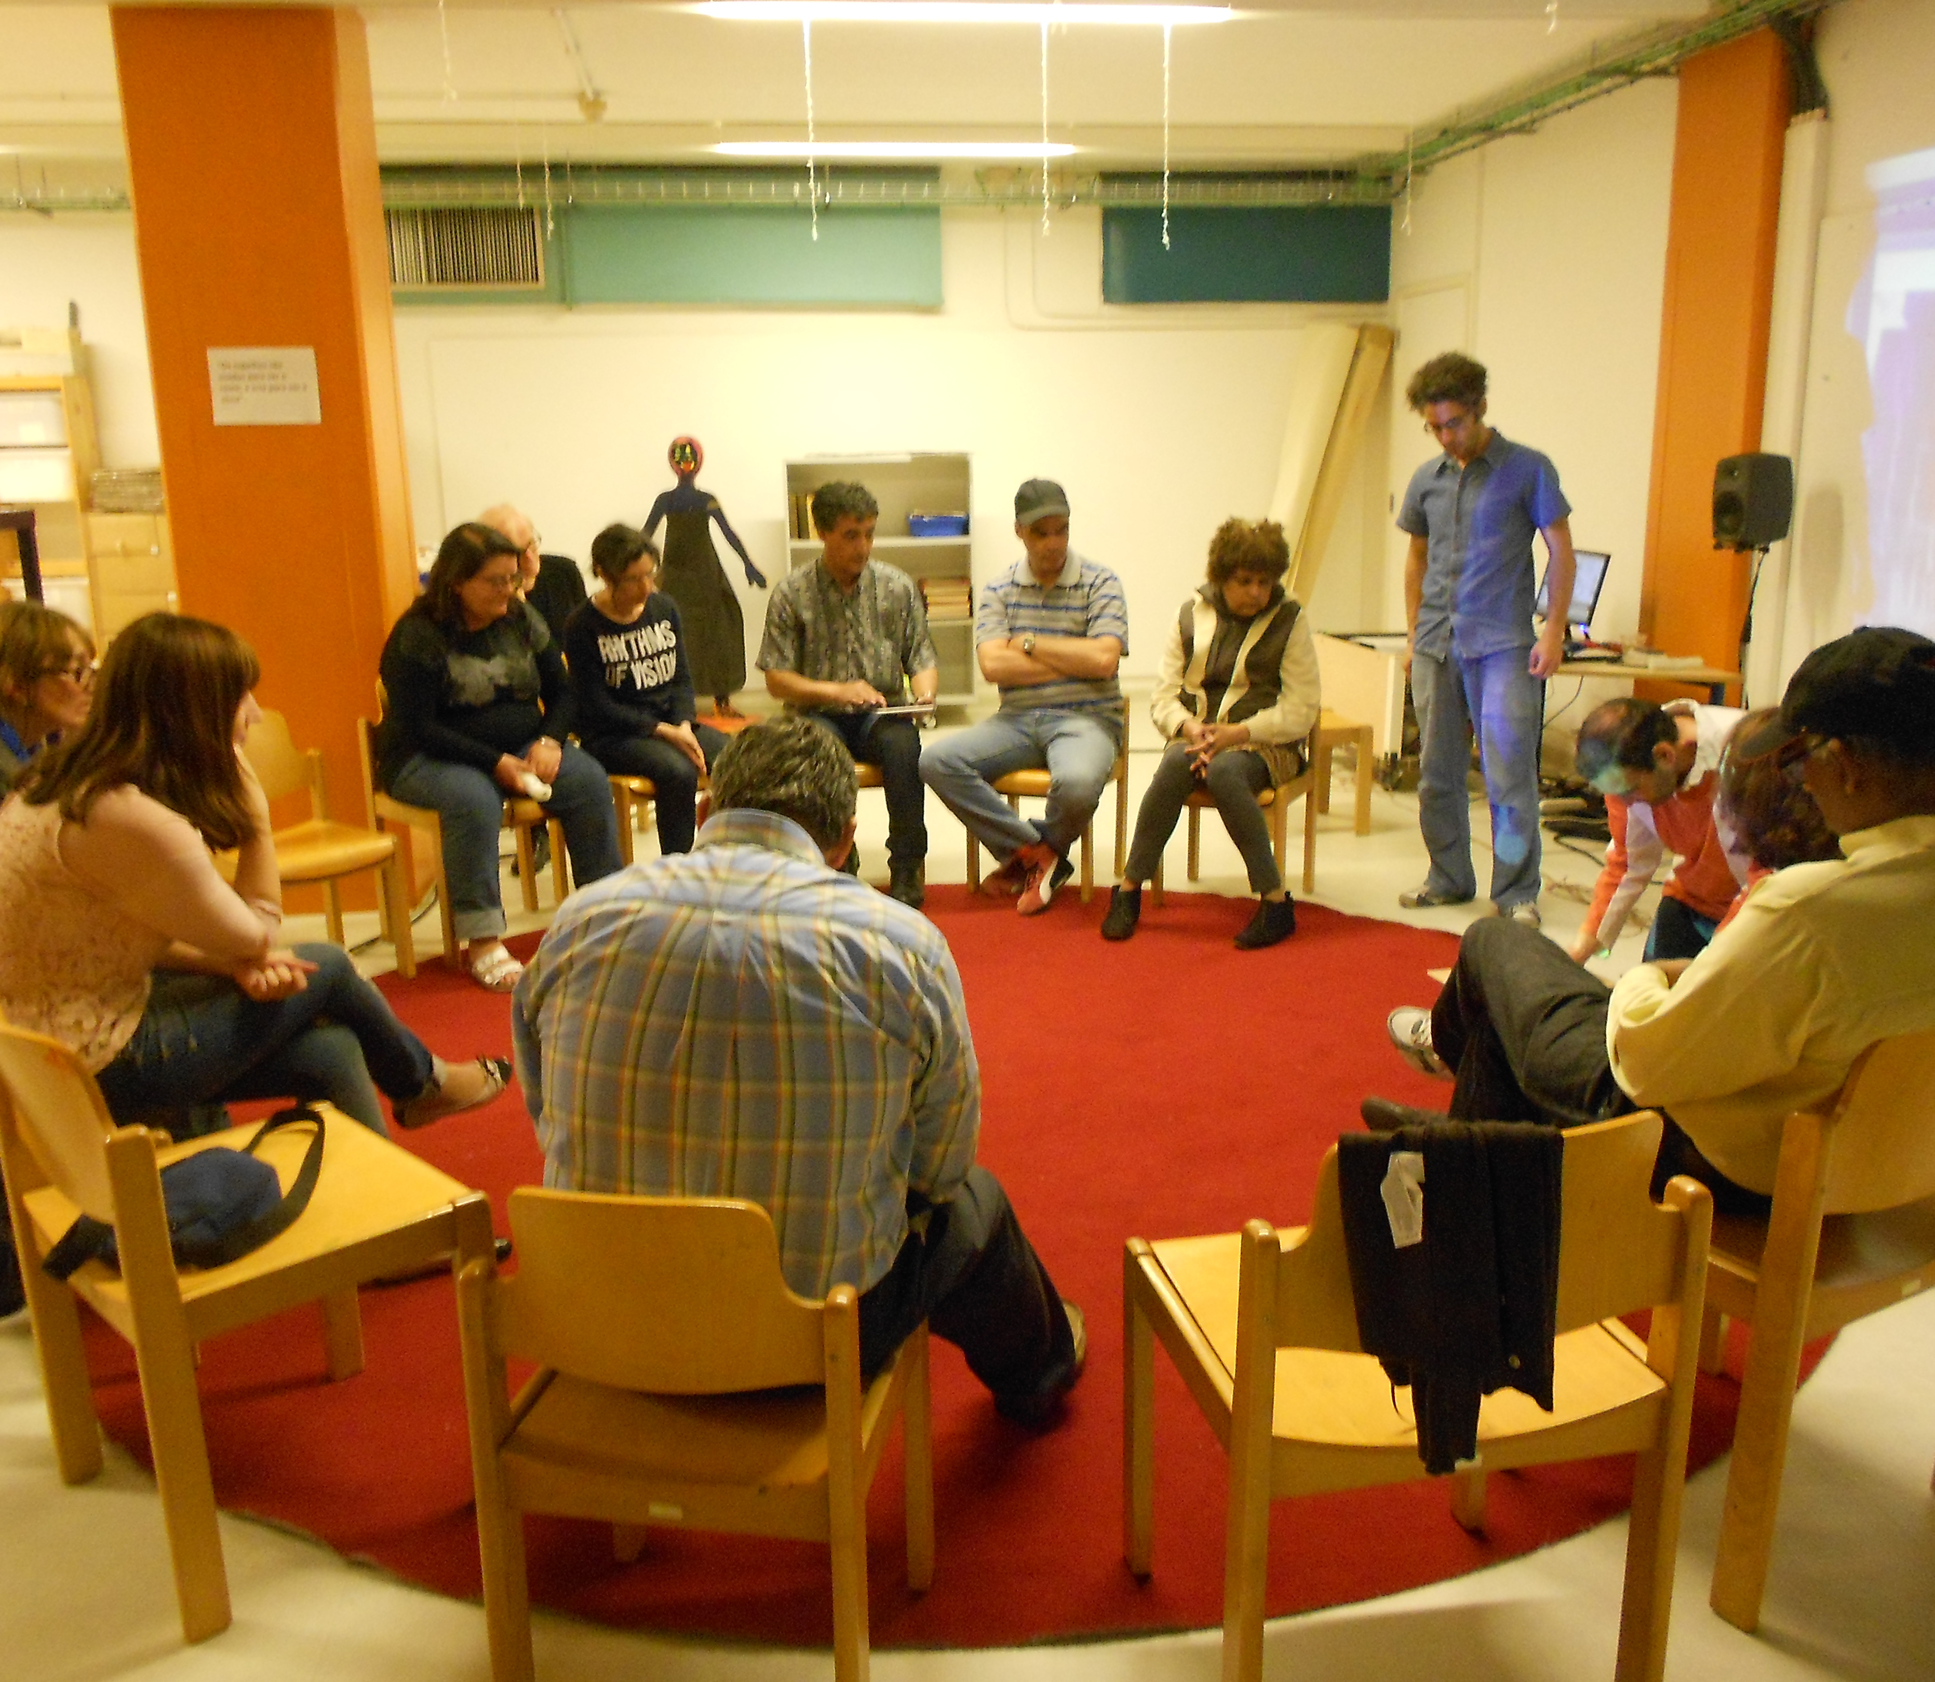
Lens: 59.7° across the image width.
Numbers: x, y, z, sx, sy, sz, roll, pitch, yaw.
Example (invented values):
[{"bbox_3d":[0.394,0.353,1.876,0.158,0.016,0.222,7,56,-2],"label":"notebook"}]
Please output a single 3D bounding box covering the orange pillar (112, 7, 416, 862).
[{"bbox_3d":[-2.279,-1.199,5.694,0.660,2.860,0.500,-2,12,-6],"label":"orange pillar"}]

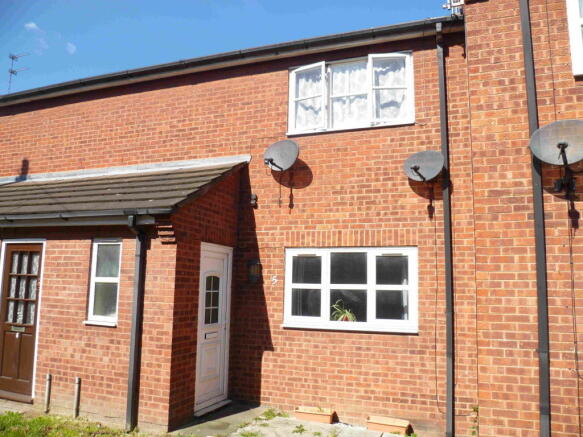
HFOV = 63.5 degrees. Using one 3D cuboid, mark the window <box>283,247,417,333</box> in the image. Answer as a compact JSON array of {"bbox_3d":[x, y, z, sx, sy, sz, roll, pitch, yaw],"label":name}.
[{"bbox_3d":[0.754,0.926,6.232,1.800,1.070,0.110,-2,-8,20],"label":"window"}]

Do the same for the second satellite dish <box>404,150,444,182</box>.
[{"bbox_3d":[1.609,-0.654,5.813,0.510,0.420,0.330,-5,-9,39],"label":"second satellite dish"}]

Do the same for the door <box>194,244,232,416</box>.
[{"bbox_3d":[-1.052,1.416,6.272,0.100,2.120,0.920,-2,-8,20],"label":"door"}]

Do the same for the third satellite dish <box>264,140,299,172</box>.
[{"bbox_3d":[-0.153,-0.869,6.499,0.540,0.450,0.340,-5,-9,39],"label":"third satellite dish"}]

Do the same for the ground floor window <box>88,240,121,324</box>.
[{"bbox_3d":[-2.300,0.768,5.842,0.500,1.030,0.090,-2,-8,20],"label":"ground floor window"}]

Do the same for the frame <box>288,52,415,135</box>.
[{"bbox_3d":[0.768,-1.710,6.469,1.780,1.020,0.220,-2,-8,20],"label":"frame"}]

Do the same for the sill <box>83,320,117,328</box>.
[{"bbox_3d":[-2.321,1.283,5.728,0.500,0.045,0.130,-2,-8,20],"label":"sill"}]

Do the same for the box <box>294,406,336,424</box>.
[{"bbox_3d":[0.309,2.479,5.927,0.480,0.125,0.170,-2,-8,20],"label":"box"}]

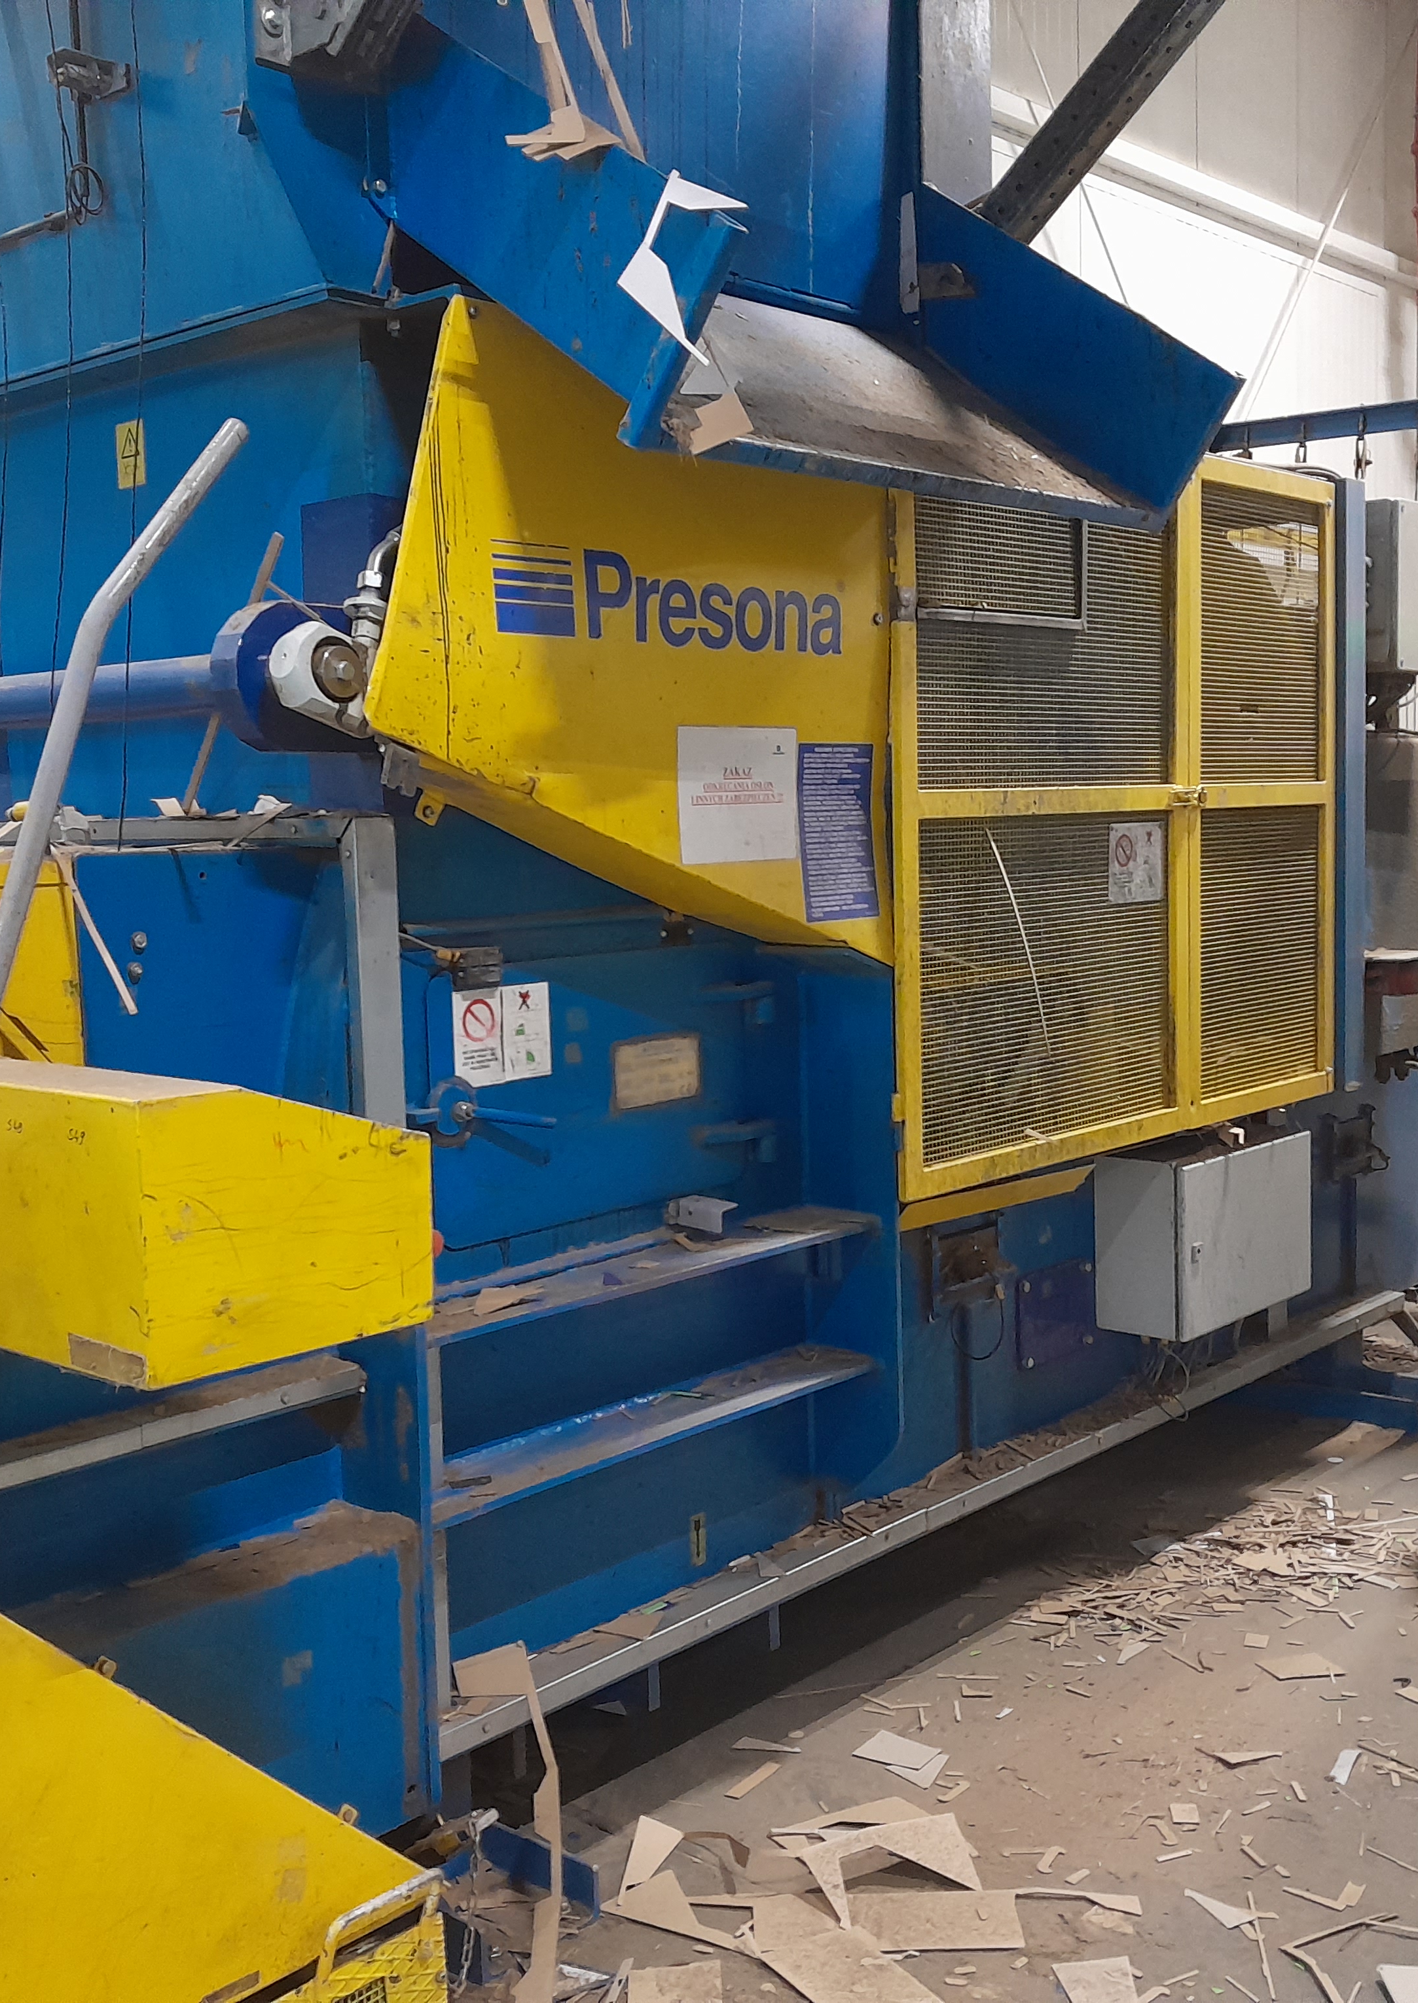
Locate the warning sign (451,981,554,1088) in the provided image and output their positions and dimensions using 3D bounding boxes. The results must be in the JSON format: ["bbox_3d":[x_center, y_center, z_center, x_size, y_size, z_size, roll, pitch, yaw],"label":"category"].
[{"bbox_3d":[-0.324,0.052,3.277,0.005,0.150,0.201,3,8,42],"label":"warning sign"}]

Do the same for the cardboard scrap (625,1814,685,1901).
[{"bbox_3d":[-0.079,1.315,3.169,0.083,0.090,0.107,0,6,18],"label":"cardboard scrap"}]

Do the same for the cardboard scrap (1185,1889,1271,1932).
[{"bbox_3d":[0.754,1.341,3.076,0.132,0.010,0.065,3,7,37],"label":"cardboard scrap"}]

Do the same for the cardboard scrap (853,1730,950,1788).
[{"bbox_3d":[0.334,1.302,3.580,0.161,0.012,0.125,3,7,37],"label":"cardboard scrap"}]

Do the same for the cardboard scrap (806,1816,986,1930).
[{"bbox_3d":[0.283,1.317,3.144,0.253,0.070,0.152,-3,6,-16],"label":"cardboard scrap"}]

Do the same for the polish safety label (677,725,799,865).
[{"bbox_3d":[0.050,-0.330,3.338,0.005,0.214,0.303,3,7,39],"label":"polish safety label"}]

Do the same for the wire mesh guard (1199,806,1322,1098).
[{"bbox_3d":[1.225,-0.124,4.656,0.030,0.626,0.570,3,8,42],"label":"wire mesh guard"}]

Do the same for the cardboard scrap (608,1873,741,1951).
[{"bbox_3d":[-0.035,1.360,3.080,0.130,0.015,0.215,-6,7,-41],"label":"cardboard scrap"}]

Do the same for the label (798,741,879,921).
[{"bbox_3d":[0.223,-0.286,3.539,0.005,0.296,0.210,3,7,39],"label":"label"}]

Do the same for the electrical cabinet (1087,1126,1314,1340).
[{"bbox_3d":[1.151,0.522,4.804,0.210,0.380,0.600,3,8,42],"label":"electrical cabinet"}]

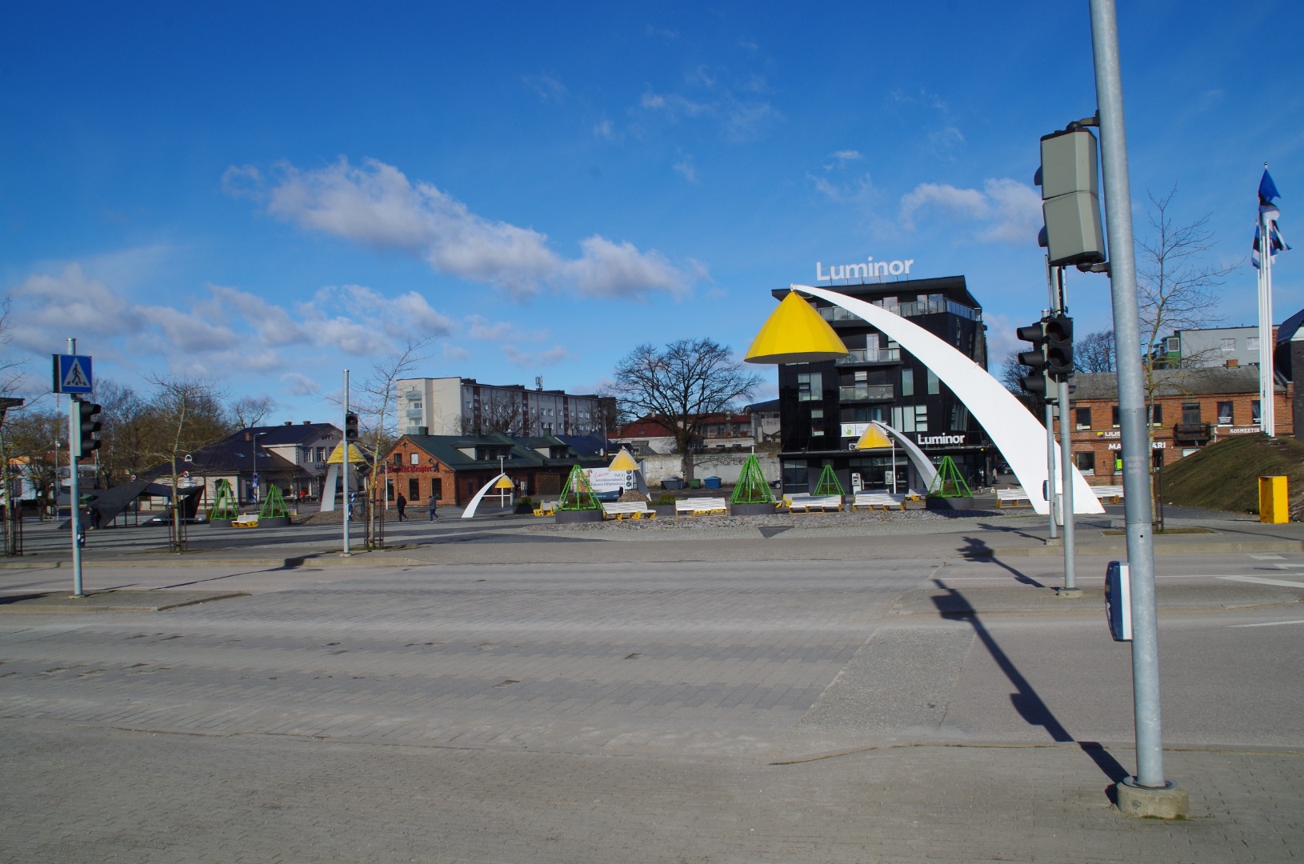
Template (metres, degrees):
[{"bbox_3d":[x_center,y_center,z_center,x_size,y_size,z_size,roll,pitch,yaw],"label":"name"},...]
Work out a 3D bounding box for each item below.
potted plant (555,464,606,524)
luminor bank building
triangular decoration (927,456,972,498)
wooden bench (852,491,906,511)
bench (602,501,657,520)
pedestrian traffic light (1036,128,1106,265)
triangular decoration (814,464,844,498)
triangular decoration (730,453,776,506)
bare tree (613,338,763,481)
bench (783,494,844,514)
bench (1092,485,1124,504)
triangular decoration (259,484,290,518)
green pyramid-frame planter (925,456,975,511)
[{"bbox_3d":[-3.000,2.539,40.200,2.000,2.350,2.000,-2,-1,0],"label":"potted plant"},{"bbox_3d":[21.000,-3.700,89.900,16.000,17.300,16.000,-2,-1,22],"label":"luminor bank building"},{"bbox_3d":[13.190,2.029,43.200,2.050,1.950,2.050,-2,0,0],"label":"triangular decoration"},{"bbox_3d":[10.312,3.181,44.300,2.350,0.790,0.750,-2,0,16],"label":"wooden bench"},{"bbox_3d":[-0.961,3.309,40.900,2.150,0.800,0.750,-1,-1,-24],"label":"bench"},{"bbox_3d":[2.160,-1.213,5.040,0.270,0.630,0.270,-2,-1,-2],"label":"pedestrian traffic light"},{"bbox_3d":[12.856,3.521,71.000,2.200,2.400,2.200,-2,-1,0],"label":"triangular decoration"},{"bbox_3d":[5.269,2.476,51.000,2.250,2.600,2.250,-2,-1,0],"label":"triangular decoration"},{"bbox_3d":[3.745,-2.225,104.000,15.200,15.000,14.500,-2,-1,0],"label":"bare tree"},{"bbox_3d":[7.495,3.315,44.600,2.450,0.800,0.750,-2,0,10],"label":"bench"},{"bbox_3d":[19.986,2.737,42.500,2.350,0.790,0.750,-2,0,3],"label":"bench"},{"bbox_3d":[-25.871,4.792,67.000,2.150,2.250,2.150,-2,-1,0],"label":"triangular decoration"},{"bbox_3d":[14.500,2.504,47.500,2.350,2.650,2.350,-2,-1,0],"label":"green pyramid-frame planter"}]

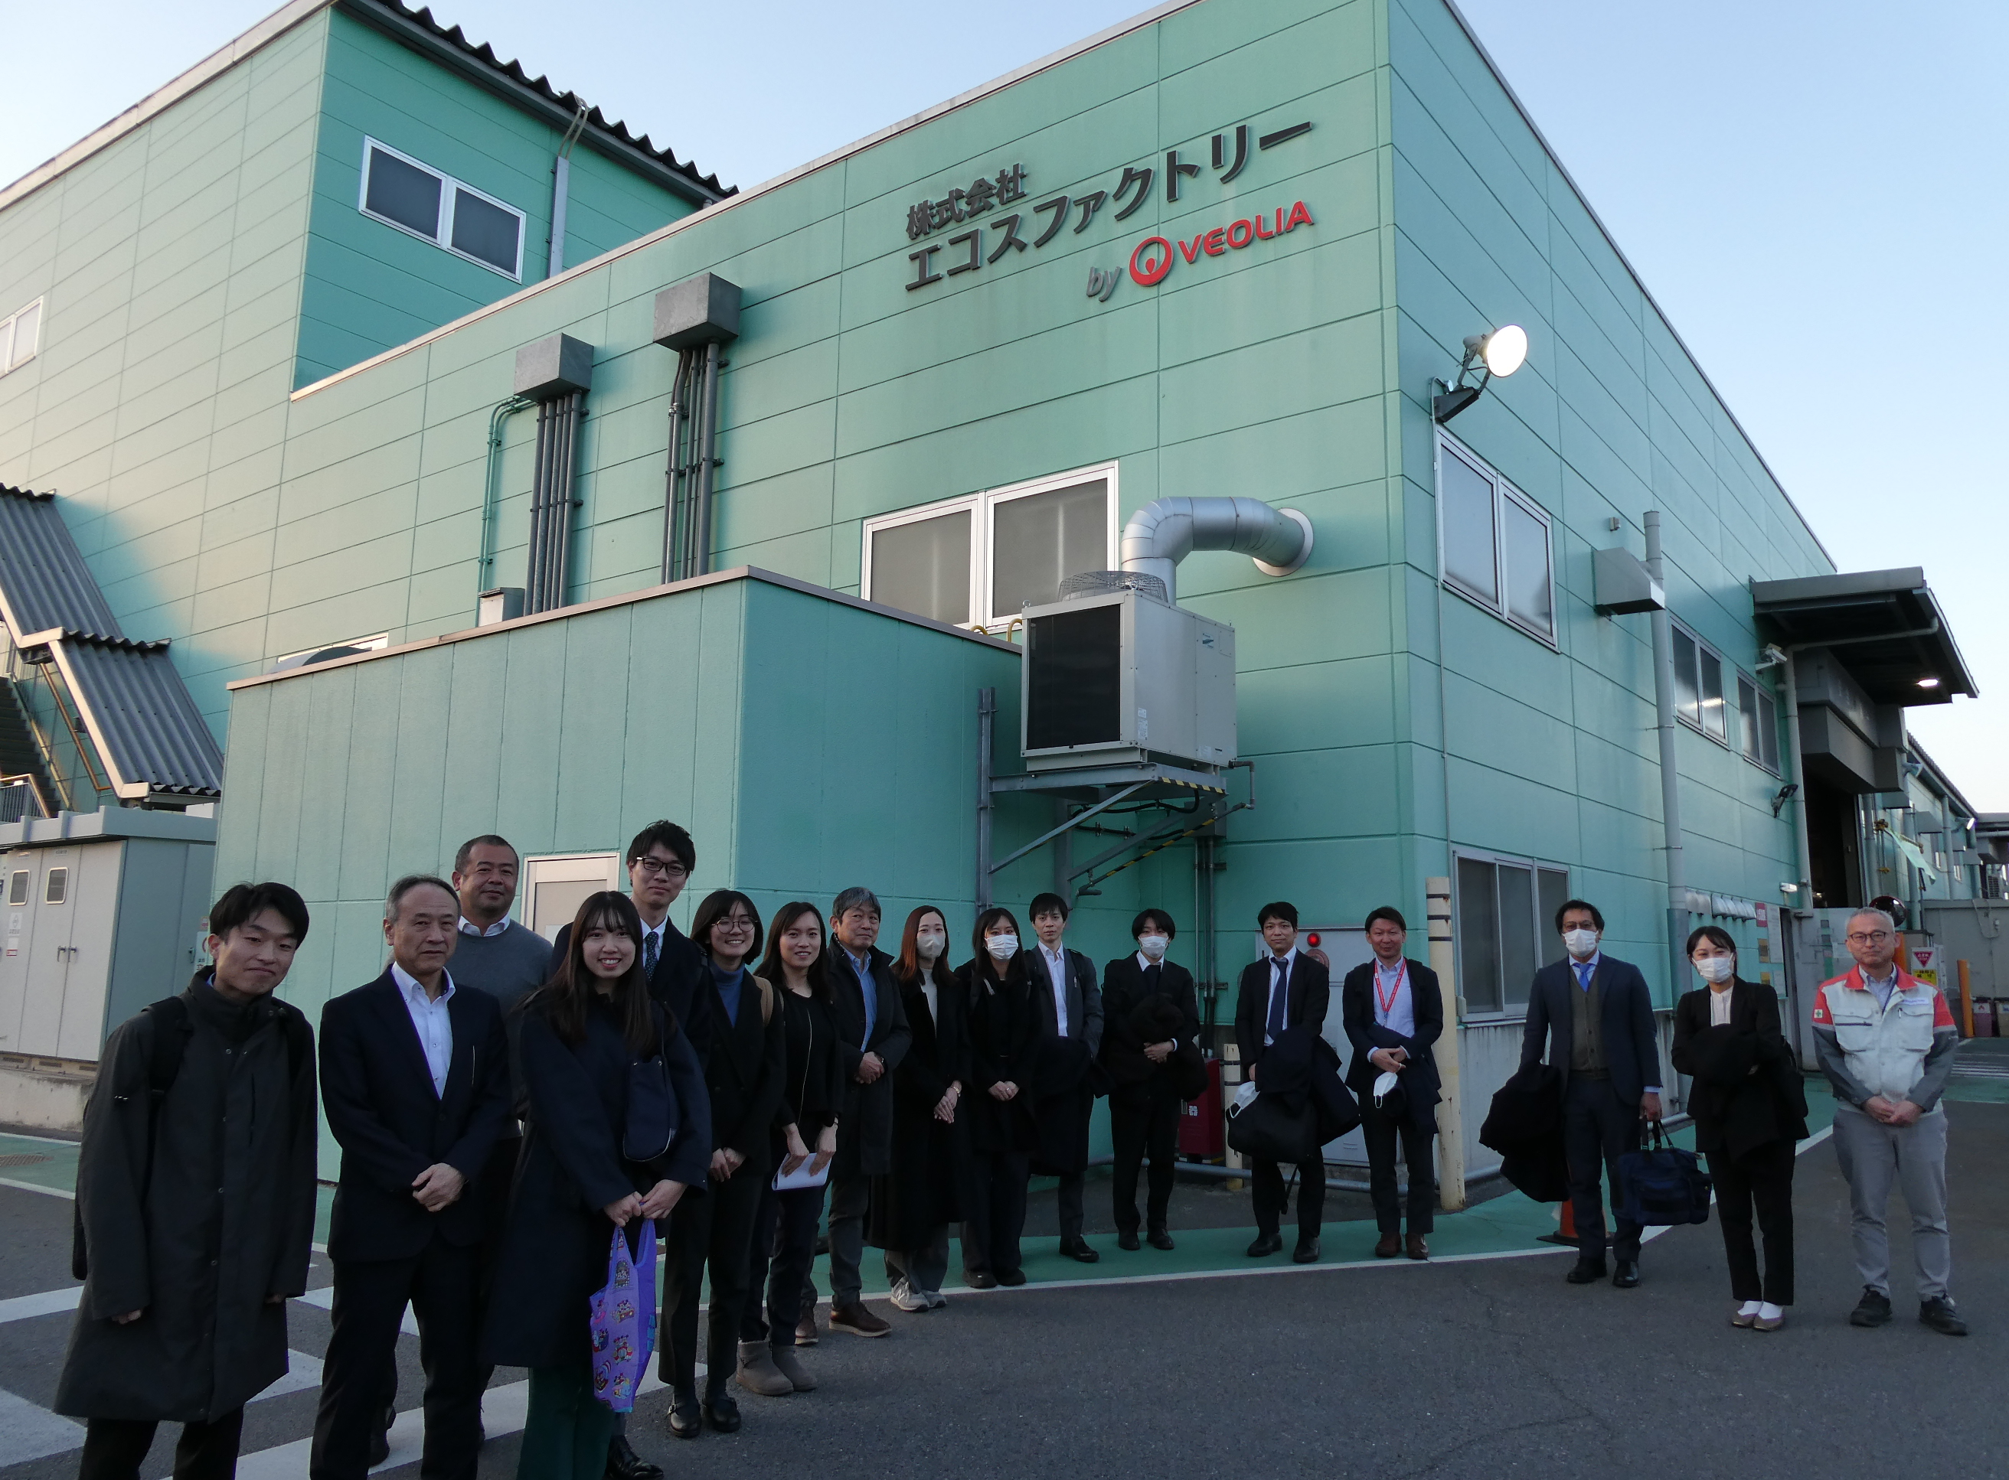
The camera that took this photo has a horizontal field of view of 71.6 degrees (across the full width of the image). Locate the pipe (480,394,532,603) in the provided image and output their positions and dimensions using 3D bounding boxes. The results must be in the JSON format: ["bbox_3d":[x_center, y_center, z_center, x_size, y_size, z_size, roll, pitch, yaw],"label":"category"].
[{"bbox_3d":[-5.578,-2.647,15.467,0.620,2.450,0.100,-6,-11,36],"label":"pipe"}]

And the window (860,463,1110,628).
[{"bbox_3d":[-0.181,-1.459,11.560,2.720,1.230,0.120,-5,-10,37],"label":"window"}]

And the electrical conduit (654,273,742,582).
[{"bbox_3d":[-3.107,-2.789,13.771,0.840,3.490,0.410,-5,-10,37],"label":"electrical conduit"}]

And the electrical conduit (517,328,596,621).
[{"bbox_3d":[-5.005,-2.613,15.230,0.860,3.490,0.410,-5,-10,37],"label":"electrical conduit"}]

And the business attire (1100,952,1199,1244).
[{"bbox_3d":[0.742,1.817,7.078,0.495,1.440,0.380,1,-8,3],"label":"business attire"}]

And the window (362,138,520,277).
[{"bbox_3d":[-8.845,-8.346,22.082,0.120,1.240,2.750,-5,-10,37],"label":"window"}]

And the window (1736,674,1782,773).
[{"bbox_3d":[10.441,-0.183,19.270,0.120,1.200,2.740,-5,-10,37],"label":"window"}]

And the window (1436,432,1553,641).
[{"bbox_3d":[3.833,-1.483,10.800,0.100,1.150,2.560,-6,-11,38],"label":"window"}]

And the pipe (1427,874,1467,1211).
[{"bbox_3d":[2.697,1.813,8.472,0.145,1.947,0.145,-6,-11,38],"label":"pipe"}]

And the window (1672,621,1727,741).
[{"bbox_3d":[8.152,-0.634,16.346,0.120,1.200,2.780,-5,-10,37],"label":"window"}]

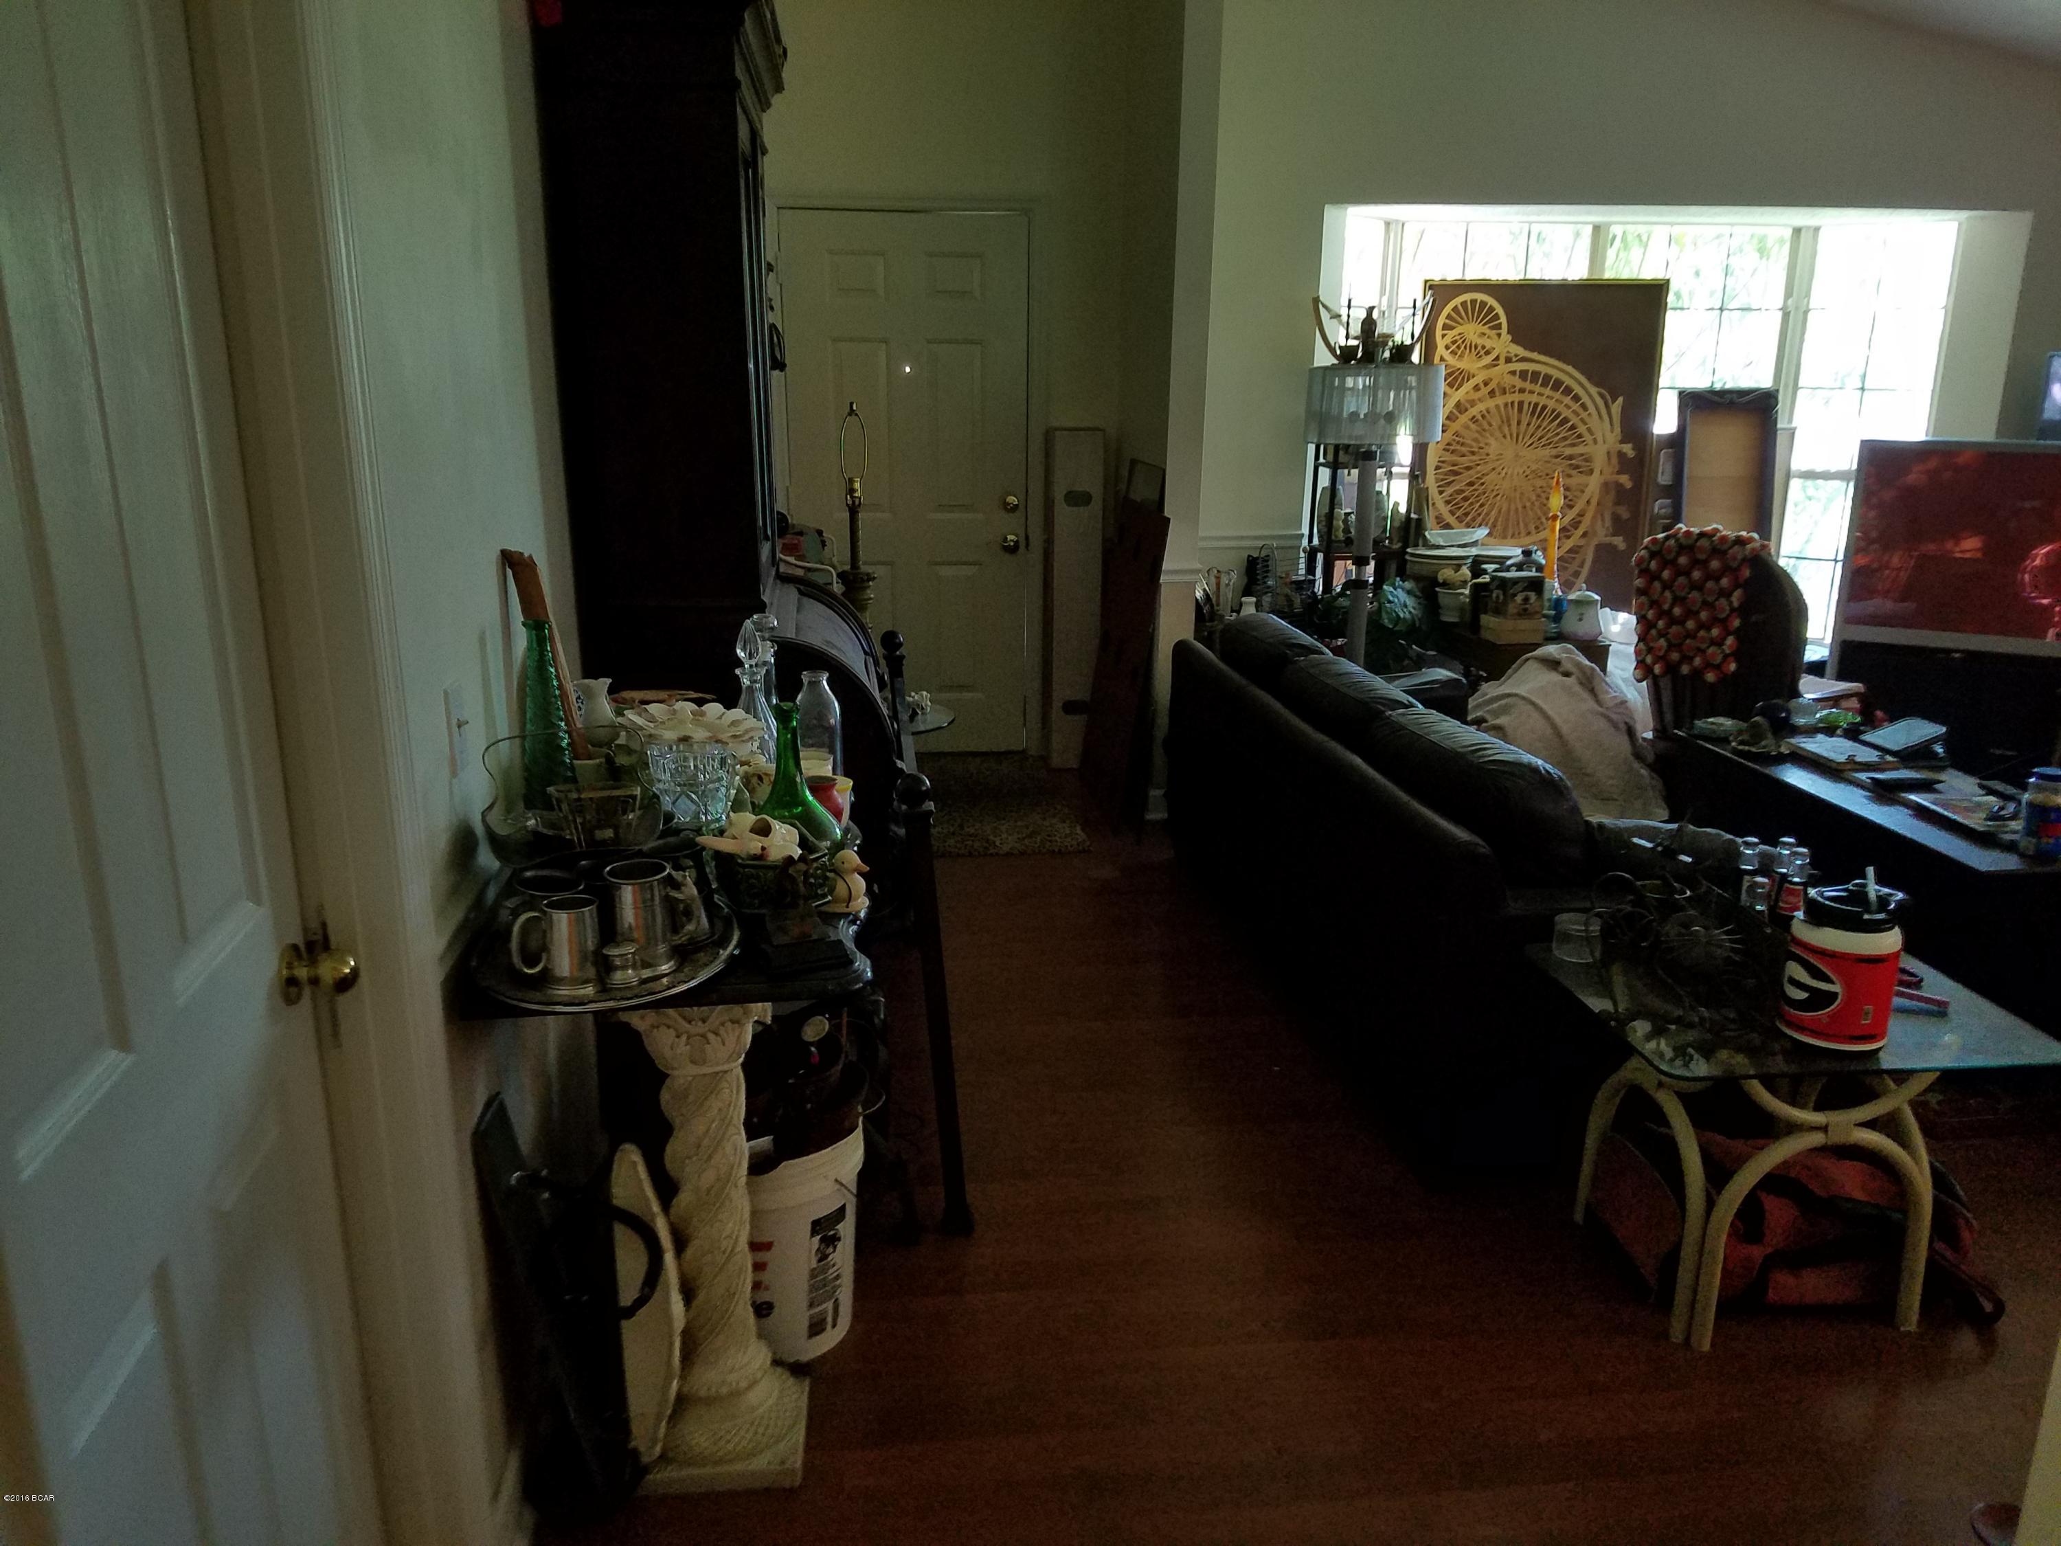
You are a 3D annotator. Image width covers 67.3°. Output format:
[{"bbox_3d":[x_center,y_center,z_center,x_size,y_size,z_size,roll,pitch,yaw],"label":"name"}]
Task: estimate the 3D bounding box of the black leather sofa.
[{"bbox_3d":[1.075,0.109,3.994,0.920,0.820,2.000,-2,16,-10],"label":"black leather sofa"}]

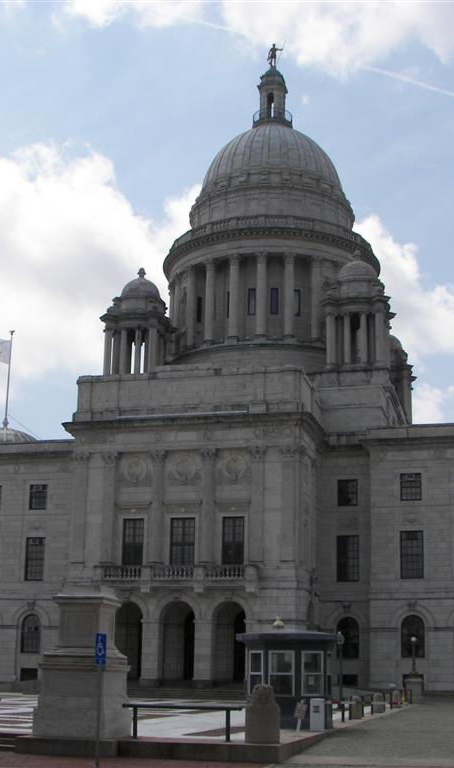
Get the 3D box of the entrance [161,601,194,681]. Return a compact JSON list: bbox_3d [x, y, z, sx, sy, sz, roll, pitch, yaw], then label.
[{"bbox_3d":[-3.875,19.959,82.863,2.850,6.200,1.000,-3,-15,15],"label":"entrance"}]

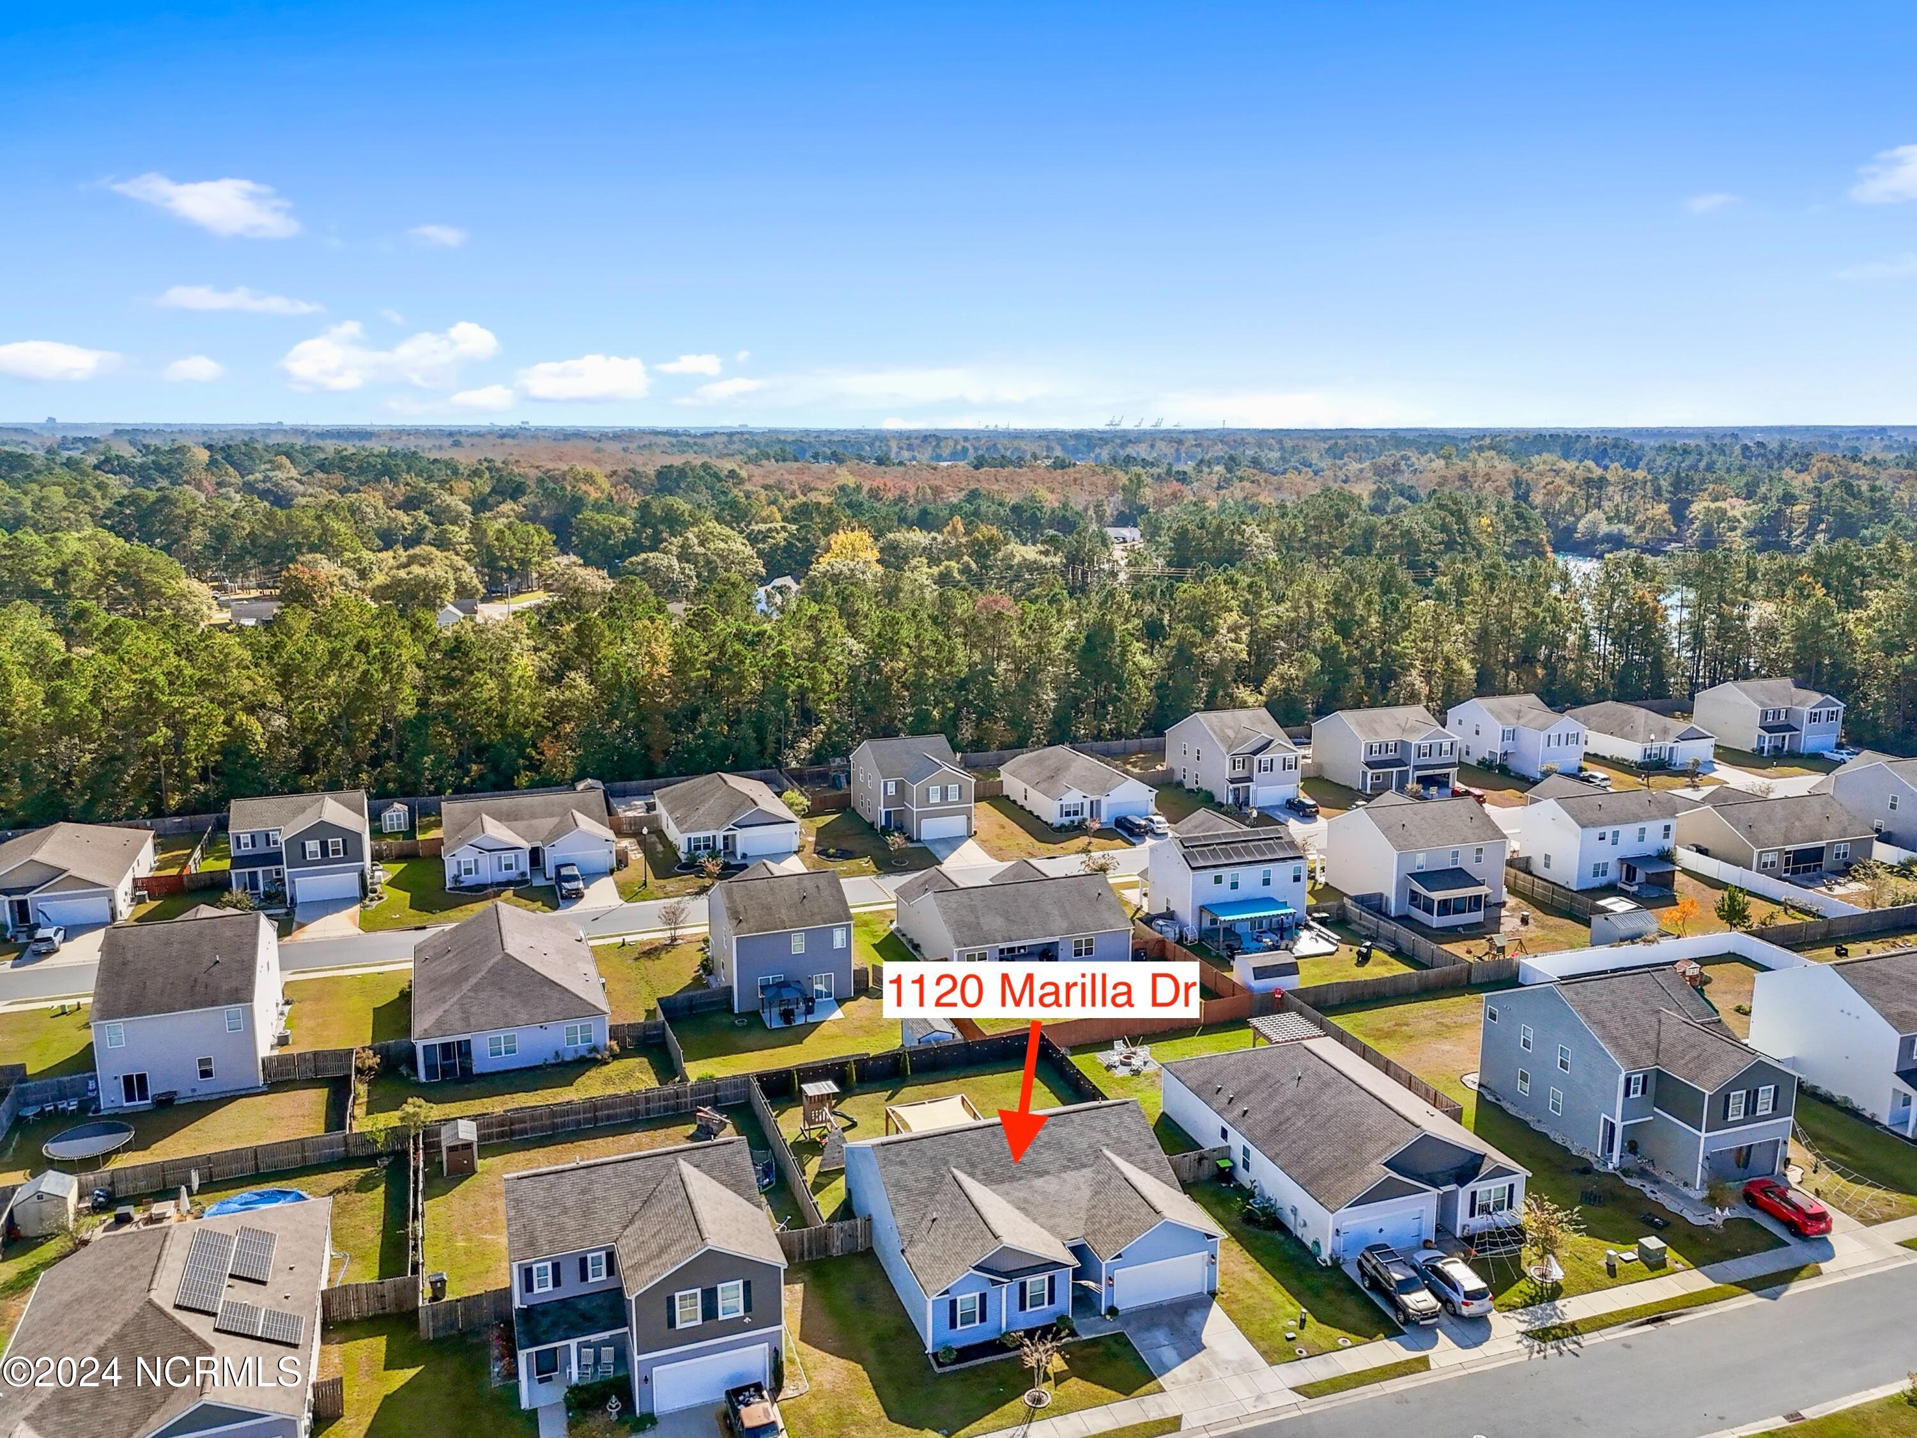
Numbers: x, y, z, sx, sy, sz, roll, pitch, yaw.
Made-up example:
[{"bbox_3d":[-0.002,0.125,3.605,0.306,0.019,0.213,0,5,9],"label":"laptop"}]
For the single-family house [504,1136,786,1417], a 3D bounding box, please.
[{"bbox_3d":[-14.631,24.537,60.911,11.200,7.650,12.100,-4,13,-20],"label":"single-family house"}]

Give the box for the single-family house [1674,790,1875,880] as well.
[{"bbox_3d":[77.934,10.118,131.248,15.500,5.600,14.800,-4,13,-20],"label":"single-family house"}]

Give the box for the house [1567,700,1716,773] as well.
[{"bbox_3d":[88.820,1.180,176.150,11.850,5.900,17.700,-5,13,-21],"label":"house"}]

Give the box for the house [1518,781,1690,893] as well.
[{"bbox_3d":[60.356,10.513,128.482,10.980,7.750,12.100,-4,13,-19],"label":"house"}]

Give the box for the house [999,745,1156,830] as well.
[{"bbox_3d":[13.351,6.855,149.416,12.220,5.600,15.000,-5,13,-20],"label":"house"}]

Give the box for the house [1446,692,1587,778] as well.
[{"bbox_3d":[70.460,1.570,168.470,9.900,8.450,14.100,-5,13,-21],"label":"house"}]

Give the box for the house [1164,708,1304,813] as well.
[{"bbox_3d":[32.130,3.880,156.020,9.500,9.300,14.300,-5,13,-22],"label":"house"}]

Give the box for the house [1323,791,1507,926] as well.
[{"bbox_3d":[41.162,11.715,118.140,11.800,8.050,15.300,-4,13,-20],"label":"house"}]

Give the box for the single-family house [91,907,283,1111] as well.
[{"bbox_3d":[-51.272,17.703,88.324,10.300,9.000,15.400,-4,13,-20],"label":"single-family house"}]

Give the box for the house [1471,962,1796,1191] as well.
[{"bbox_3d":[40.990,20.560,81.090,9.500,8.950,15.450,-4,13,-19],"label":"house"}]

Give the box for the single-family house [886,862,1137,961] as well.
[{"bbox_3d":[4.280,15.770,109.950,15.400,5.900,14.350,-4,13,-19],"label":"single-family house"}]

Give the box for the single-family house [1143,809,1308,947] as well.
[{"bbox_3d":[22.725,13.057,116.758,11.270,7.750,11.500,-4,13,-20],"label":"single-family house"}]

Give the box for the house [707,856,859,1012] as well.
[{"bbox_3d":[-14.145,15.734,103.069,8.910,8.350,12.600,-5,13,-20],"label":"house"}]

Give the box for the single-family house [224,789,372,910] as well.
[{"bbox_3d":[-61.220,11.540,124.000,11.700,8.100,12.800,-5,13,-20],"label":"single-family house"}]

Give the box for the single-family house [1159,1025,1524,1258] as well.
[{"bbox_3d":[21.154,22.401,75.165,12.300,5.750,17.400,-4,13,-20],"label":"single-family house"}]

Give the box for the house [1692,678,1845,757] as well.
[{"bbox_3d":[108.828,-0.941,179.203,11.740,8.200,12.510,-5,13,-20],"label":"house"}]

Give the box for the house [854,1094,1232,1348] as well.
[{"bbox_3d":[3.464,24.633,69.289,15.390,5.490,14.740,-4,13,-19],"label":"house"}]

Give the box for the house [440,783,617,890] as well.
[{"bbox_3d":[-42.299,11.008,130.557,15.180,5.500,14.200,-5,13,-20],"label":"house"}]

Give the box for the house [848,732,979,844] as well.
[{"bbox_3d":[-4.895,6.634,139.669,9.600,8.500,14.000,-4,13,-20],"label":"house"}]

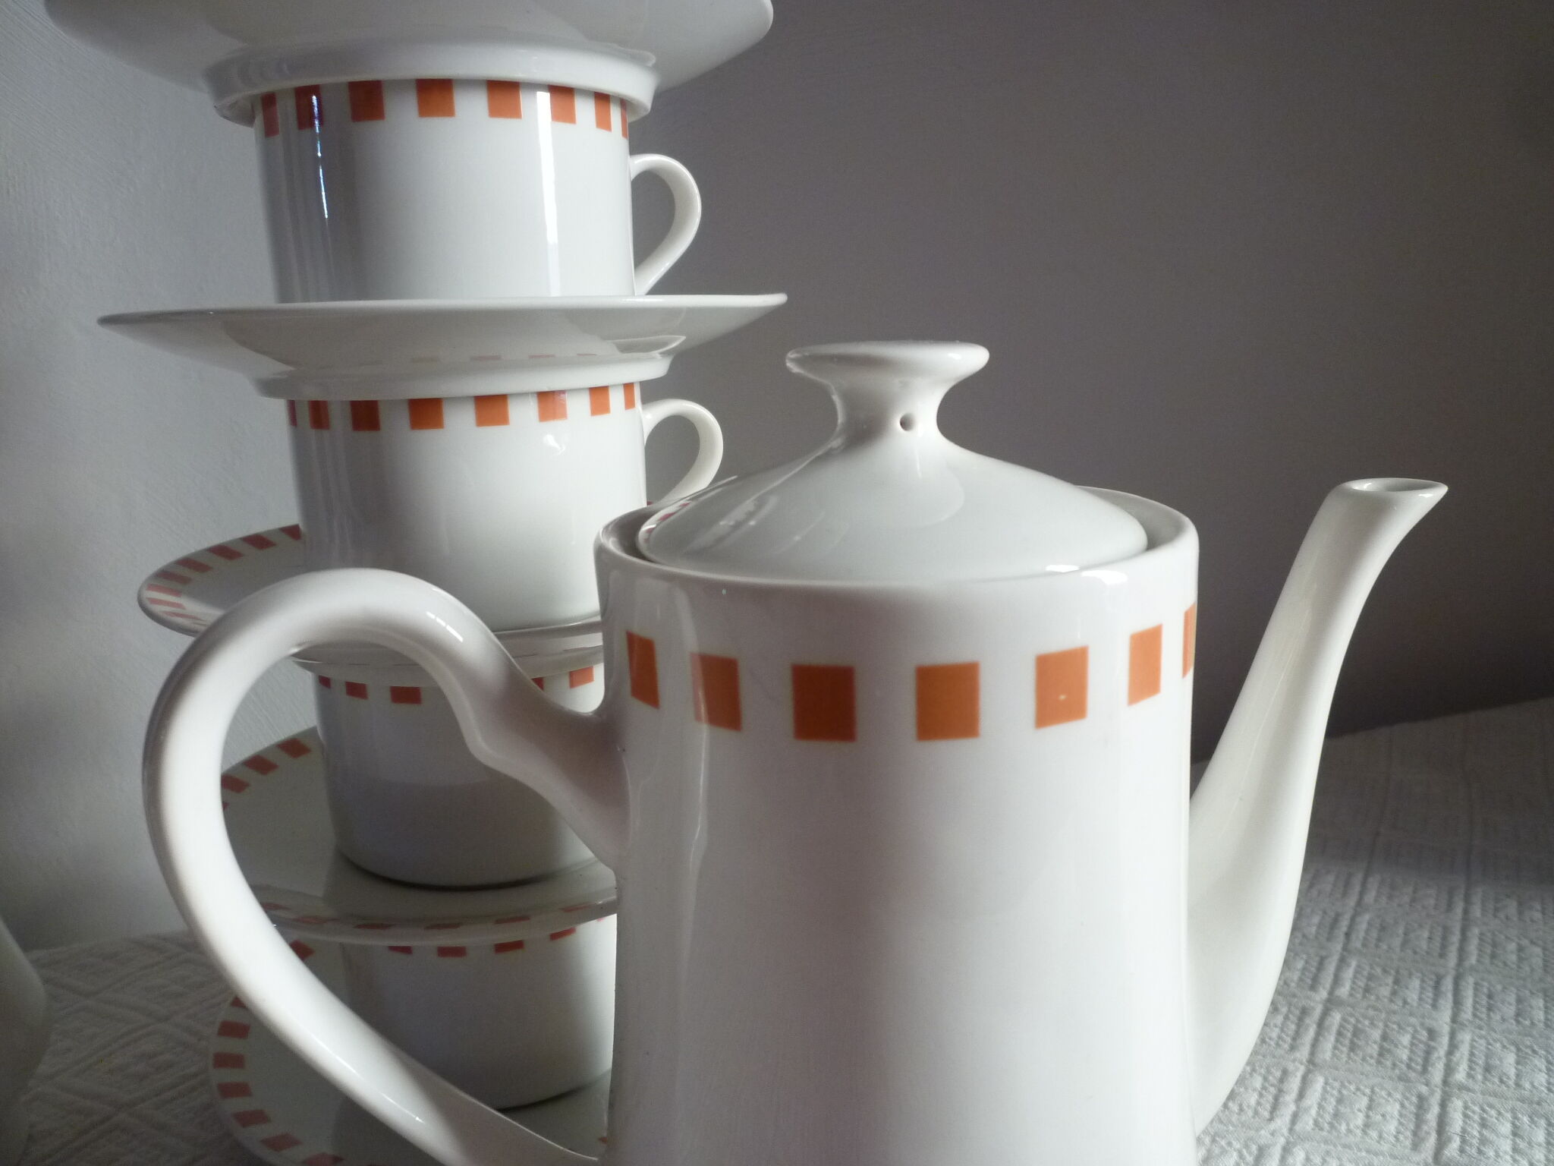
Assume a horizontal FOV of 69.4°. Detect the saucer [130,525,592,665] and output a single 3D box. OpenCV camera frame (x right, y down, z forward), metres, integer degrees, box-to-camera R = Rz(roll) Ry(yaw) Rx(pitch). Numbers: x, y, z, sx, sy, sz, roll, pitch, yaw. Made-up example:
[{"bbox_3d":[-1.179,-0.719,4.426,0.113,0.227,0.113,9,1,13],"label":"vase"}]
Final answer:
[{"bbox_3d":[-0.073,0.001,0.282,0.150,0.019,0.150,-2,14,0],"label":"saucer"}]

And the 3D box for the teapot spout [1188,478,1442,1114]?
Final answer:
[{"bbox_3d":[0.096,0.046,0.212,0.058,0.131,0.026,-5,14,-13],"label":"teapot spout"}]

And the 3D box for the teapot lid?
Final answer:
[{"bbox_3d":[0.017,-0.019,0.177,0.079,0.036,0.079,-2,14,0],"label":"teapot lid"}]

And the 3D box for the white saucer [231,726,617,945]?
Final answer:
[{"bbox_3d":[-0.071,0.060,0.293,0.150,0.019,0.150,-2,14,0],"label":"white saucer"}]

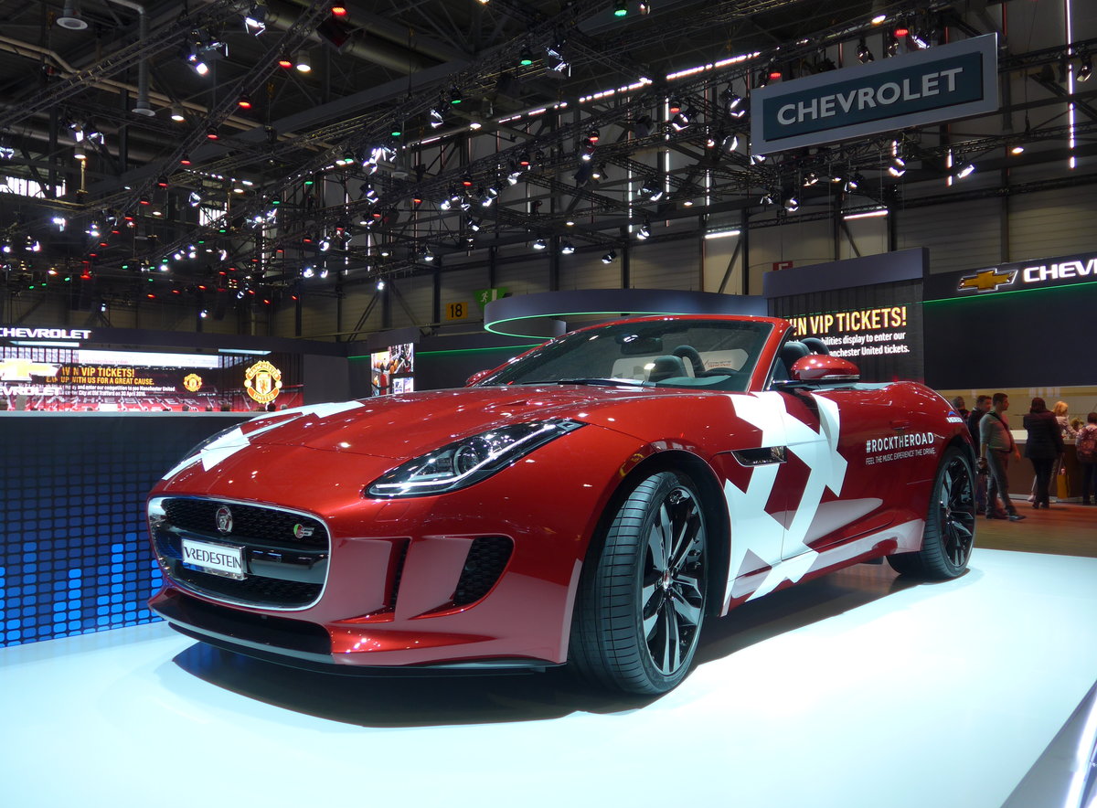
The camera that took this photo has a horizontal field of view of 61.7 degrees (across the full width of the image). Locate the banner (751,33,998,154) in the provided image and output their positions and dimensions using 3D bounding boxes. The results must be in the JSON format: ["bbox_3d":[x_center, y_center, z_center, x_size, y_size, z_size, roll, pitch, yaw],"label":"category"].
[{"bbox_3d":[5.564,-5.326,16.101,4.194,1.250,0.150,-1,-1,35],"label":"banner"}]

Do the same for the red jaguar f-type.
[{"bbox_3d":[0.542,0.233,4.298,2.000,1.290,4.470,-1,-1,40],"label":"red jaguar f-type"}]

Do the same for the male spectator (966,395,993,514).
[{"bbox_3d":[6.338,0.743,13.400,0.480,1.740,0.520,-1,-1,38],"label":"male spectator"}]

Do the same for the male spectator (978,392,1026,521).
[{"bbox_3d":[6.223,0.721,12.600,0.550,1.755,0.580,-1,-1,38],"label":"male spectator"}]

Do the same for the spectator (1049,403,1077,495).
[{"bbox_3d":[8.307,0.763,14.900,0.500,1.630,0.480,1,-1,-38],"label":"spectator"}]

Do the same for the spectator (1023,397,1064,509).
[{"bbox_3d":[7.460,0.741,13.850,0.580,1.674,0.420,-1,-1,35],"label":"spectator"}]

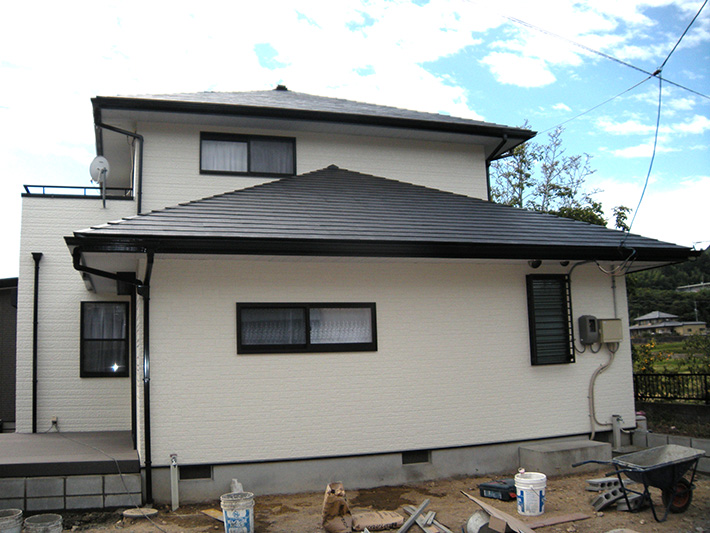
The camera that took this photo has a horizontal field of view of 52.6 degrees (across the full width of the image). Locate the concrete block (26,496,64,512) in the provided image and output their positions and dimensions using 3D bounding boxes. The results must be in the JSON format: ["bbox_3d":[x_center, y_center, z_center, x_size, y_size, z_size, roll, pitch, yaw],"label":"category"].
[{"bbox_3d":[-3.089,2.373,7.184,0.390,0.175,0.150,1,-9,-18],"label":"concrete block"}]

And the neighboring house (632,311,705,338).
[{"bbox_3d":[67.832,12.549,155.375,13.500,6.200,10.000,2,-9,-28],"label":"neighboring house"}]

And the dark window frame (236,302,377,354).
[{"bbox_3d":[-0.549,0.703,8.213,1.690,0.580,0.090,1,-8,-19],"label":"dark window frame"}]

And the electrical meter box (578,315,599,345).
[{"bbox_3d":[3.150,0.860,9.608,0.205,0.375,0.165,1,-8,-19],"label":"electrical meter box"}]

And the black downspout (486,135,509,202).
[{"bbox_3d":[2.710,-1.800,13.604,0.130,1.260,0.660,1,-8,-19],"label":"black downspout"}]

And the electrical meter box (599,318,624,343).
[{"bbox_3d":[3.474,0.883,9.754,0.345,0.305,0.120,1,-8,-19],"label":"electrical meter box"}]

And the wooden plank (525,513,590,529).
[{"bbox_3d":[1.754,2.217,6.268,0.720,0.022,0.210,2,-8,-26],"label":"wooden plank"}]

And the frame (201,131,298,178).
[{"bbox_3d":[-1.786,-1.898,12.157,1.670,0.720,0.120,1,-9,-18],"label":"frame"}]

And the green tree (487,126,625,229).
[{"bbox_3d":[5.023,0.045,17.756,3.700,7.380,3.600,-4,-8,16],"label":"green tree"}]

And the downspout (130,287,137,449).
[{"bbox_3d":[-2.801,1.279,9.093,0.075,2.050,0.080,1,-8,-19],"label":"downspout"}]

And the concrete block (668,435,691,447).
[{"bbox_3d":[4.069,2.236,8.964,0.150,0.190,0.390,1,-9,-18],"label":"concrete block"}]

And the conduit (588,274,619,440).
[{"bbox_3d":[3.282,1.197,9.447,0.490,2.200,0.080,1,-8,-19],"label":"conduit"}]

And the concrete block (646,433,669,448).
[{"bbox_3d":[3.963,2.285,9.353,0.150,0.190,0.390,1,-9,-18],"label":"concrete block"}]

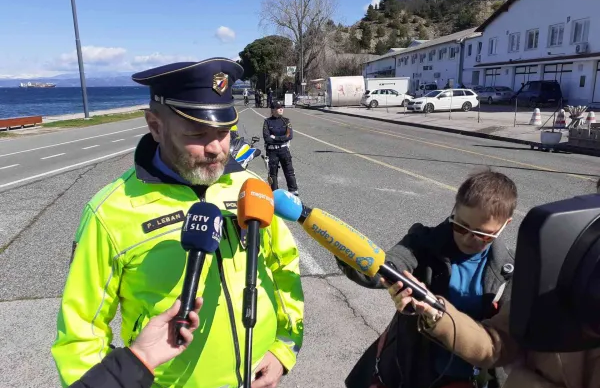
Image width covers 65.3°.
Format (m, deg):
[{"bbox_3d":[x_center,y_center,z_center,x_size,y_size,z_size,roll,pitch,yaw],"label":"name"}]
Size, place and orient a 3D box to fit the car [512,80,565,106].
[{"bbox_3d":[18.562,-7.912,36.982,1.830,1.800,4.550,-2,13,-5],"label":"car"}]

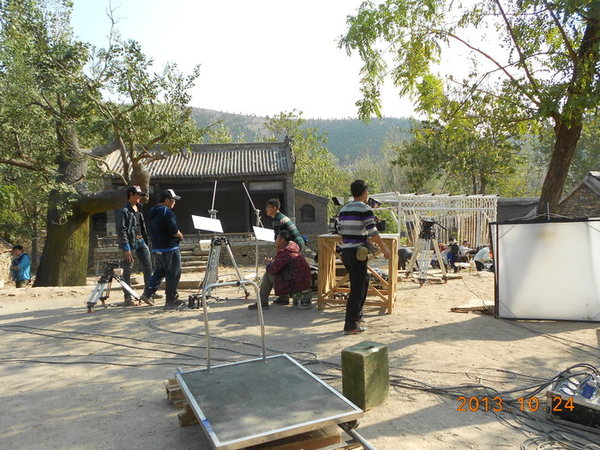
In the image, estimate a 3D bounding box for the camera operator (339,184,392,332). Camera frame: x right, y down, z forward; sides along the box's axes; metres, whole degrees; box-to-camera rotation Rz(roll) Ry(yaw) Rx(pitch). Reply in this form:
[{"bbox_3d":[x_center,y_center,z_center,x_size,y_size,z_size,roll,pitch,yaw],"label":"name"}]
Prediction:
[{"bbox_3d":[0.730,0.361,5.214,0.520,1.740,0.430,1,3,37],"label":"camera operator"}]

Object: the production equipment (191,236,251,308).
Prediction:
[{"bbox_3d":[-1.199,0.678,6.826,0.850,1.020,0.800,-1,2,-11],"label":"production equipment"}]

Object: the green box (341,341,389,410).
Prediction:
[{"bbox_3d":[0.488,1.110,3.349,0.201,0.392,0.316,1,3,42],"label":"green box"}]

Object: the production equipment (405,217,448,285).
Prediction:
[{"bbox_3d":[2.447,0.458,8.717,0.760,1.240,0.740,-1,2,-6],"label":"production equipment"}]

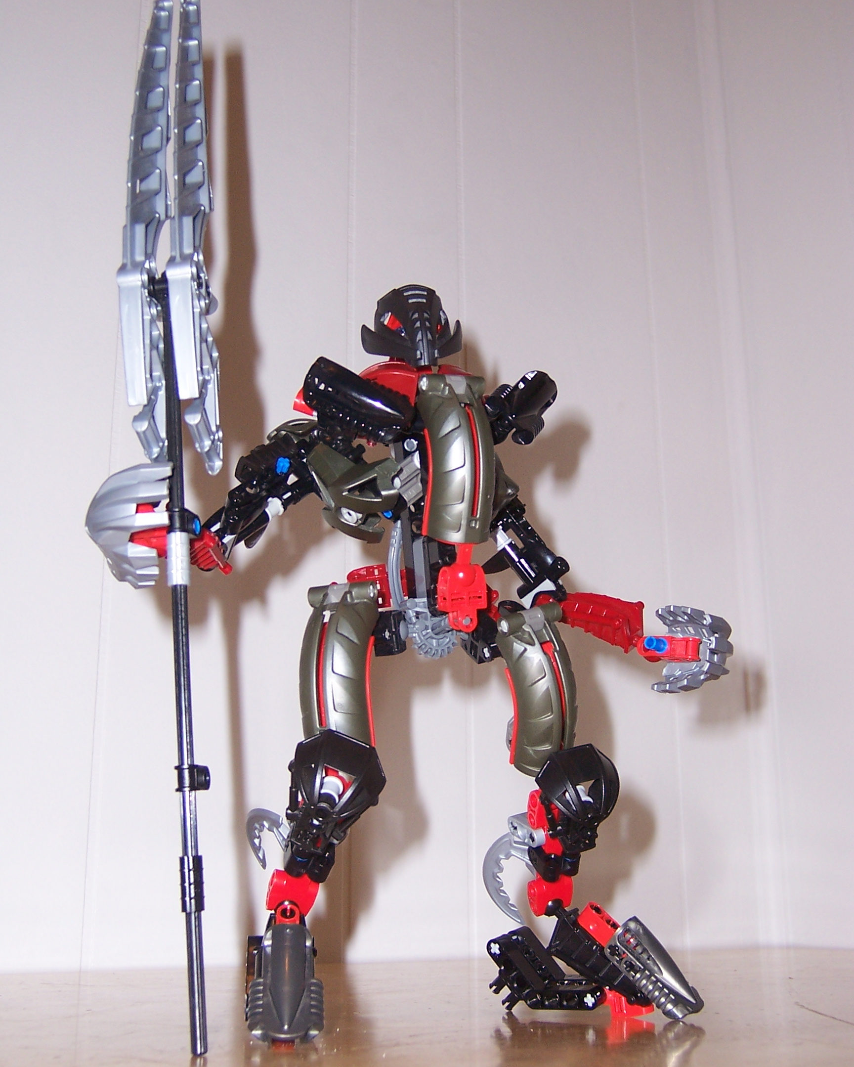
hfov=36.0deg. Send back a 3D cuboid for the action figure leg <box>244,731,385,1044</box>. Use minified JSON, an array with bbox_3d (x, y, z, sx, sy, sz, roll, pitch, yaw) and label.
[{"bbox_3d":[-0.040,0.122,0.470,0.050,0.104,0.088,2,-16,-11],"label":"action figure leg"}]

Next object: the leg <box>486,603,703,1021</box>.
[{"bbox_3d":[0.053,0.105,0.492,0.080,0.147,0.077,-7,-16,23],"label":"leg"}]

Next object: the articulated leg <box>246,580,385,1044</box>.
[{"bbox_3d":[-0.040,0.097,0.473,0.049,0.154,0.080,1,-15,-5],"label":"articulated leg"}]

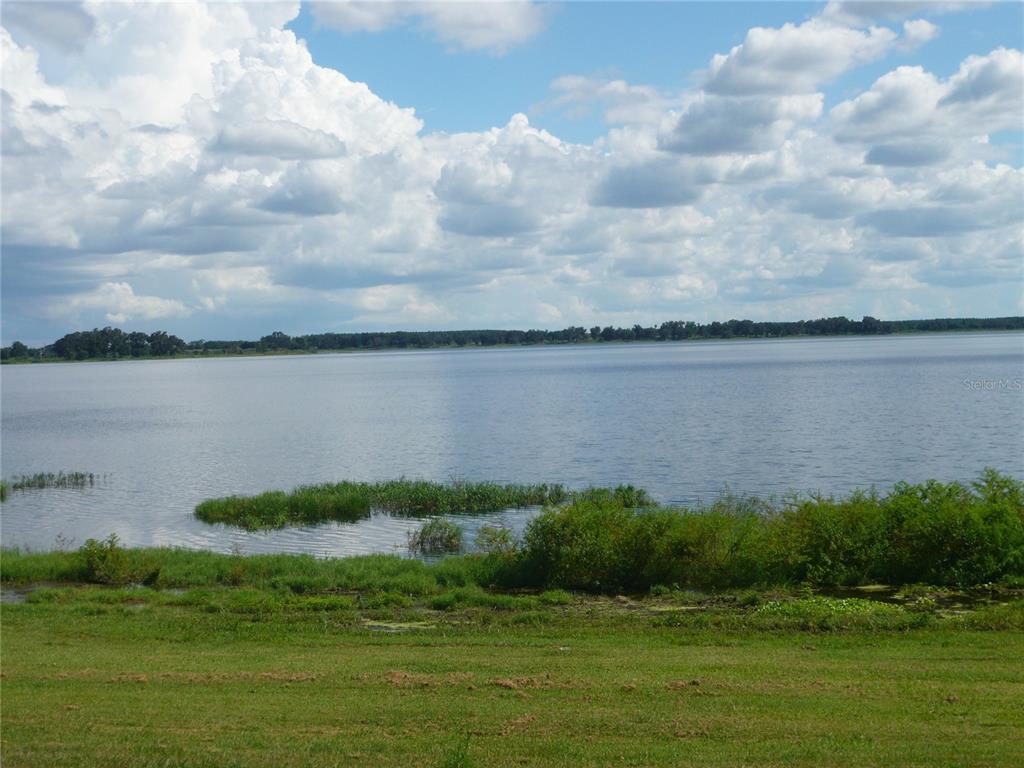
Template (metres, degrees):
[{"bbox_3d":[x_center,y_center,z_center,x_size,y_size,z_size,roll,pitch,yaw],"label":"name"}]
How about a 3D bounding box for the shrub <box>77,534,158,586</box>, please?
[{"bbox_3d":[-7.128,3.189,31.000,1.420,0.820,1.200,-2,1,-13],"label":"shrub"}]

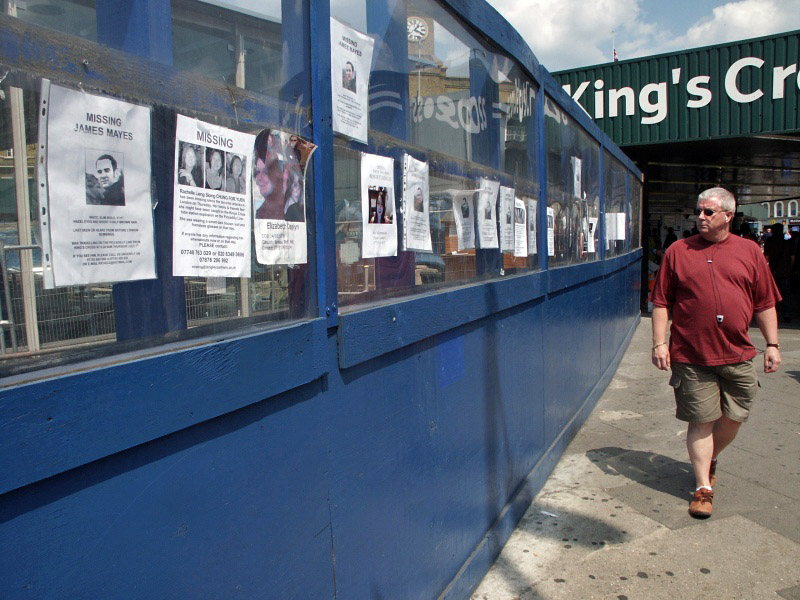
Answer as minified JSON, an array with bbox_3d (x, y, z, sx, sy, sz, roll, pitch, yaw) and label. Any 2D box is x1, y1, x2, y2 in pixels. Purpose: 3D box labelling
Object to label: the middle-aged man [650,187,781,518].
[{"bbox_3d":[1.755,0.245,3.610,0.650,1.740,0.620,1,5,21],"label":"middle-aged man"}]

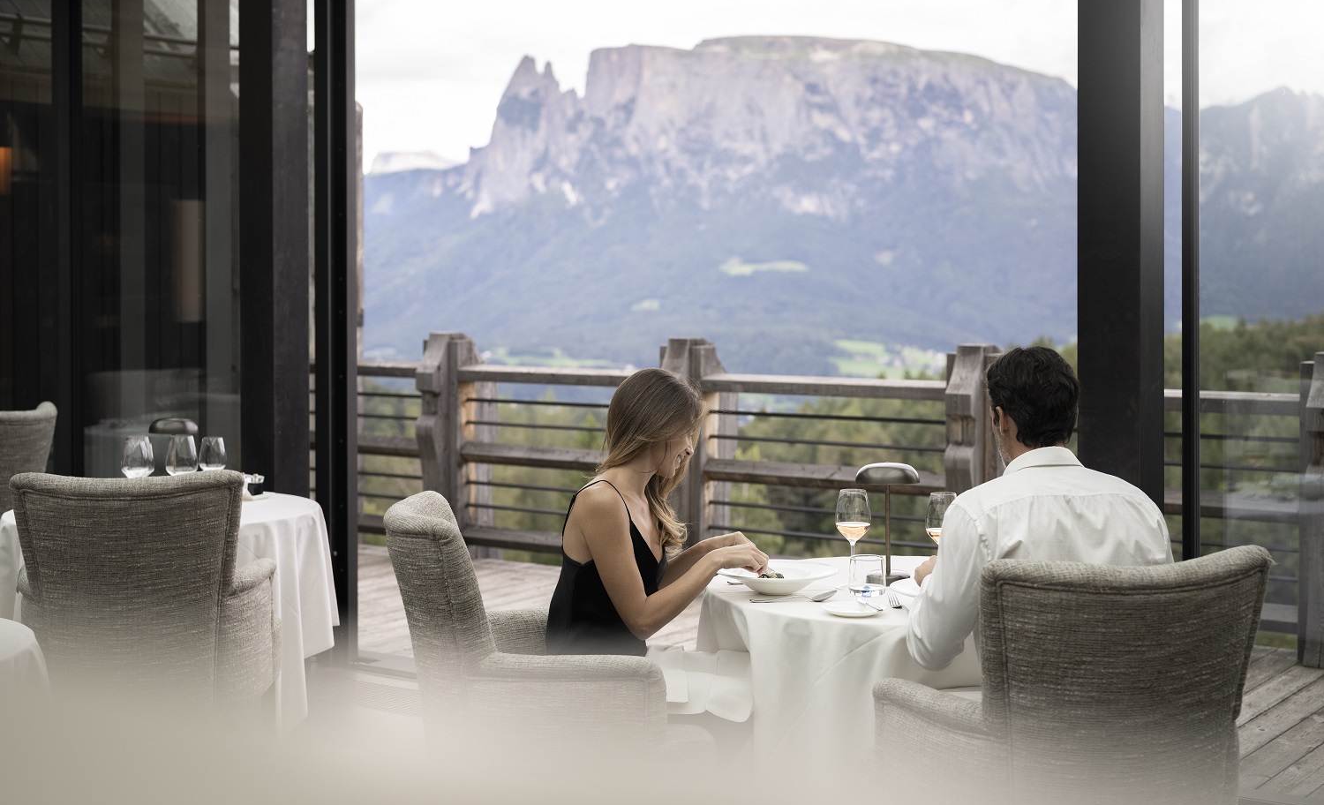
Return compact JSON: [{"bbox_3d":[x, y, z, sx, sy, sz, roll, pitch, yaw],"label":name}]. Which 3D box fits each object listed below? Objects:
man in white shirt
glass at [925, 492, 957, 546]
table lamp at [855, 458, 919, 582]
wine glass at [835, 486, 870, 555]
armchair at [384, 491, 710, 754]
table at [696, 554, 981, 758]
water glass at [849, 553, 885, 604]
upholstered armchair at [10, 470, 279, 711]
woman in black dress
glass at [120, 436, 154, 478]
[{"bbox_3d":[0.710,0.549,3.805,0.560,1.330,0.780,-1,4,-17],"label":"man in white shirt"},{"bbox_3d":[0.649,0.323,4.244,0.082,0.224,0.082,0,4,0],"label":"glass"},{"bbox_3d":[0.538,0.284,4.366,0.153,0.285,0.153,0,4,0],"label":"table lamp"},{"bbox_3d":[0.448,0.319,4.294,0.082,0.224,0.082,0,4,0],"label":"wine glass"},{"bbox_3d":[-0.250,0.714,4.186,0.710,0.950,0.650,0,4,3],"label":"armchair"},{"bbox_3d":[0.599,0.716,4.307,1.060,0.590,1.060,0,4,0],"label":"table"},{"bbox_3d":[0.469,0.396,4.199,0.084,0.084,0.084,0,4,0],"label":"water glass"},{"bbox_3d":[-1.415,0.651,5.134,0.650,0.950,0.700,0,4,-4],"label":"upholstered armchair"},{"bbox_3d":[0.000,0.559,4.186,0.600,1.260,0.460,1,4,9],"label":"woman in black dress"},{"bbox_3d":[-1.562,0.226,5.477,0.097,0.253,0.097,0,4,0],"label":"glass"}]

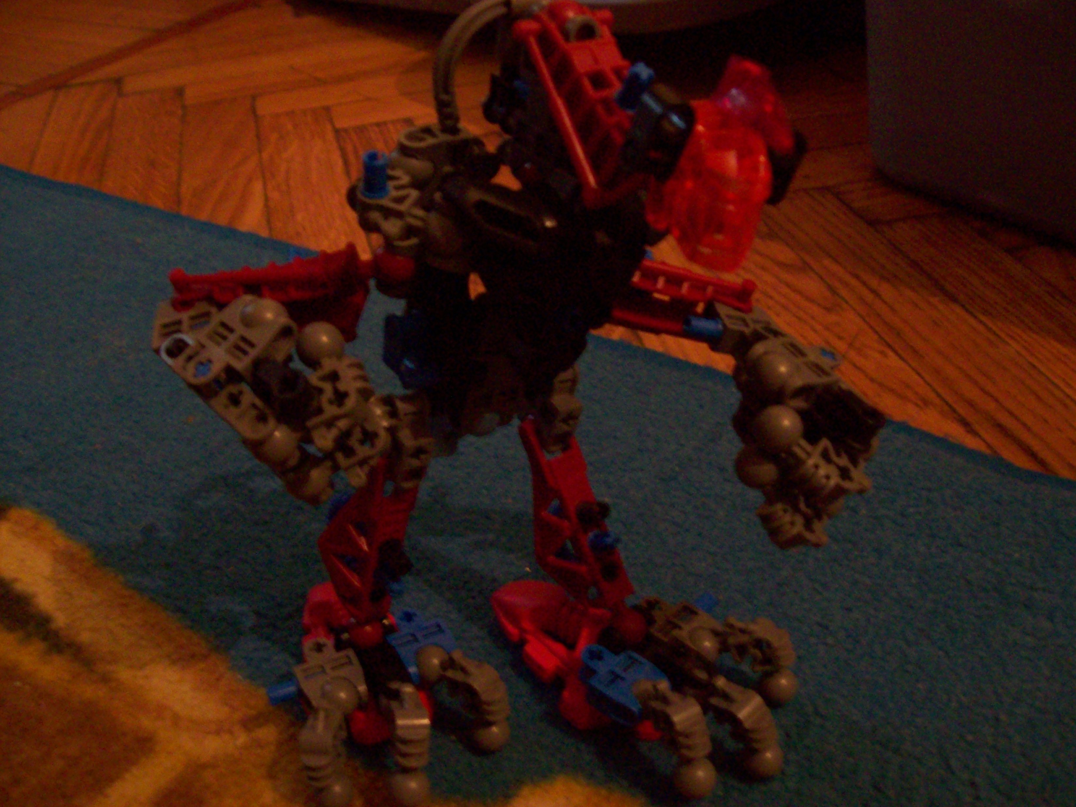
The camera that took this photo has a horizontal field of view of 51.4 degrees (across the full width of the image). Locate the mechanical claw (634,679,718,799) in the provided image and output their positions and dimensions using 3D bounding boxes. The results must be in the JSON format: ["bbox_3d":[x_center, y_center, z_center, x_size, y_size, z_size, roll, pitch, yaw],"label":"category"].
[{"bbox_3d":[0.034,0.082,0.276,0.011,0.025,0.023,-25,40,-27],"label":"mechanical claw"}]

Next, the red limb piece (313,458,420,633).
[{"bbox_3d":[-0.047,0.033,0.307,0.013,0.056,0.022,-10,37,-39],"label":"red limb piece"}]

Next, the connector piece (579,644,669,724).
[{"bbox_3d":[0.024,0.078,0.310,0.016,0.009,0.027,-31,42,-32],"label":"connector piece"}]

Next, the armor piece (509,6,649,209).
[{"bbox_3d":[0.010,-0.066,0.246,0.016,0.045,0.024,-31,-15,39],"label":"armor piece"}]

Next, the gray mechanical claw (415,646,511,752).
[{"bbox_3d":[-0.021,0.083,0.316,0.011,0.021,0.035,-30,42,-32],"label":"gray mechanical claw"}]

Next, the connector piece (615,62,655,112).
[{"bbox_3d":[0.021,-0.068,0.240,0.006,0.010,0.006,2,35,-46],"label":"connector piece"}]

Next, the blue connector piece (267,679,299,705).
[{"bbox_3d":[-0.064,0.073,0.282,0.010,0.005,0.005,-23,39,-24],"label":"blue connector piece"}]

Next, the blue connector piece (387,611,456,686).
[{"bbox_3d":[-0.033,0.071,0.325,0.016,0.009,0.027,-22,38,-23],"label":"blue connector piece"}]

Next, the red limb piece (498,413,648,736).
[{"bbox_3d":[0.008,0.042,0.282,0.039,0.080,0.028,19,41,29],"label":"red limb piece"}]

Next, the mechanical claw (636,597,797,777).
[{"bbox_3d":[0.050,0.076,0.314,0.050,0.025,0.030,21,43,32],"label":"mechanical claw"}]

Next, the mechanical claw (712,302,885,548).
[{"bbox_3d":[0.060,0.005,0.258,0.036,0.047,0.029,21,42,31],"label":"mechanical claw"}]

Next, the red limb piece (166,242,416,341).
[{"bbox_3d":[-0.056,-0.024,0.262,0.057,0.021,0.011,-7,34,-20],"label":"red limb piece"}]

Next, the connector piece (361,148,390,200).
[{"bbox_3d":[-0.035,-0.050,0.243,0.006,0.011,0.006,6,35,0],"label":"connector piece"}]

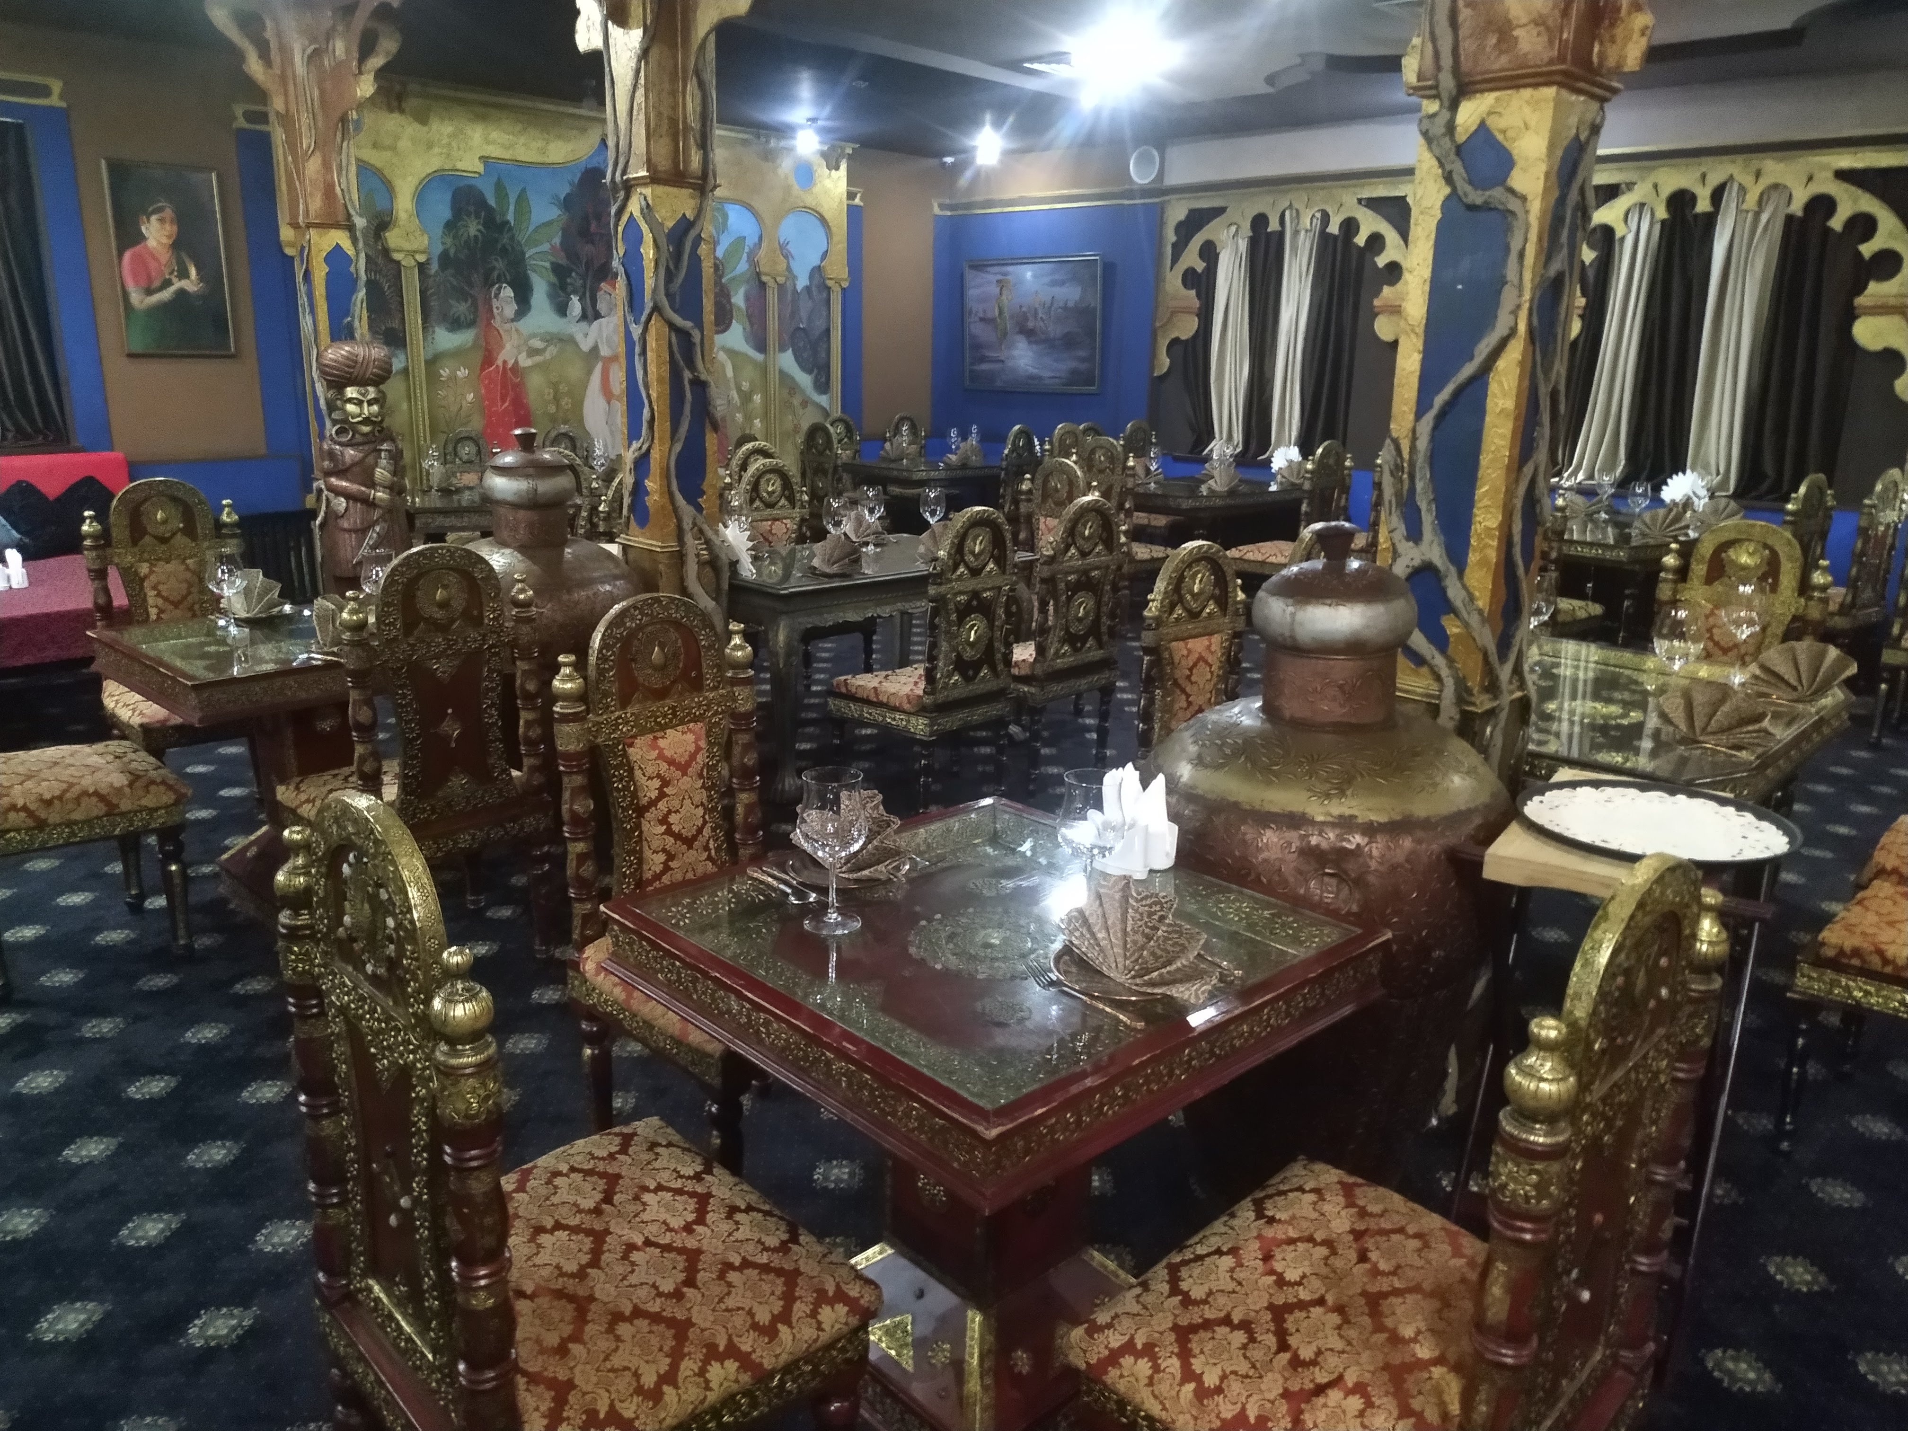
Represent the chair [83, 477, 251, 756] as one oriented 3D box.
[{"bbox_3d":[-2.506,-0.212,4.395,0.510,1.090,0.490,15,20,42],"label":"chair"}]

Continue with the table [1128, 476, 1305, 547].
[{"bbox_3d":[1.524,-1.136,8.749,1.000,0.735,1.340,15,20,42],"label":"table"}]

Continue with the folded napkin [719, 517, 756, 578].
[{"bbox_3d":[-0.754,-0.594,4.602,0.156,0.166,0.107,-7,18,-29],"label":"folded napkin"}]

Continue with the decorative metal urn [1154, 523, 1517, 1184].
[{"bbox_3d":[0.648,0.281,2.304,0.614,1.205,0.614,1,15,0],"label":"decorative metal urn"}]

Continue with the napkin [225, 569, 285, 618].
[{"bbox_3d":[-1.892,-0.330,3.568,0.171,0.127,0.127,-4,16,-19],"label":"napkin"}]

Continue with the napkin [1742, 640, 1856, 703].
[{"bbox_3d":[2.024,-0.102,3.165,0.240,0.145,0.120,12,18,36],"label":"napkin"}]

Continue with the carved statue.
[{"bbox_3d":[-2.467,-0.789,5.596,0.330,1.550,0.300,-13,20,-41],"label":"carved statue"}]

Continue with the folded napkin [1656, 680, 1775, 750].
[{"bbox_3d":[1.579,-0.002,2.740,0.230,0.145,0.125,10,17,31],"label":"folded napkin"}]

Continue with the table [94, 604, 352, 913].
[{"bbox_3d":[-1.749,0.145,3.615,0.780,0.735,0.780,15,20,42],"label":"table"}]

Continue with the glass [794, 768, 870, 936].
[{"bbox_3d":[-0.171,0.193,1.858,0.083,0.215,0.083,-13,20,-41],"label":"glass"}]

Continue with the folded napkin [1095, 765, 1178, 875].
[{"bbox_3d":[0.299,0.165,2.115,0.120,0.155,0.090,-13,20,-41],"label":"folded napkin"}]

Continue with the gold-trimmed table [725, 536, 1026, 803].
[{"bbox_3d":[-0.421,-0.253,5.239,0.925,0.735,1.400,15,20,42],"label":"gold-trimmed table"}]

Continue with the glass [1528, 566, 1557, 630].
[{"bbox_3d":[1.557,-0.242,3.484,0.108,0.245,0.108,15,20,42],"label":"glass"}]

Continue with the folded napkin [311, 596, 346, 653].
[{"bbox_3d":[-1.635,-0.264,3.535,0.185,0.140,0.100,-13,20,-41],"label":"folded napkin"}]

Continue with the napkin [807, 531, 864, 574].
[{"bbox_3d":[-0.442,-0.603,4.929,0.200,0.150,0.130,4,15,10],"label":"napkin"}]

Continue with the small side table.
[{"bbox_3d":[1.077,0.570,2.239,0.440,0.820,0.540,11,18,34],"label":"small side table"}]

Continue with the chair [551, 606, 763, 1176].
[{"bbox_3d":[-0.405,0.334,2.481,0.510,1.090,0.490,13,18,38],"label":"chair"}]

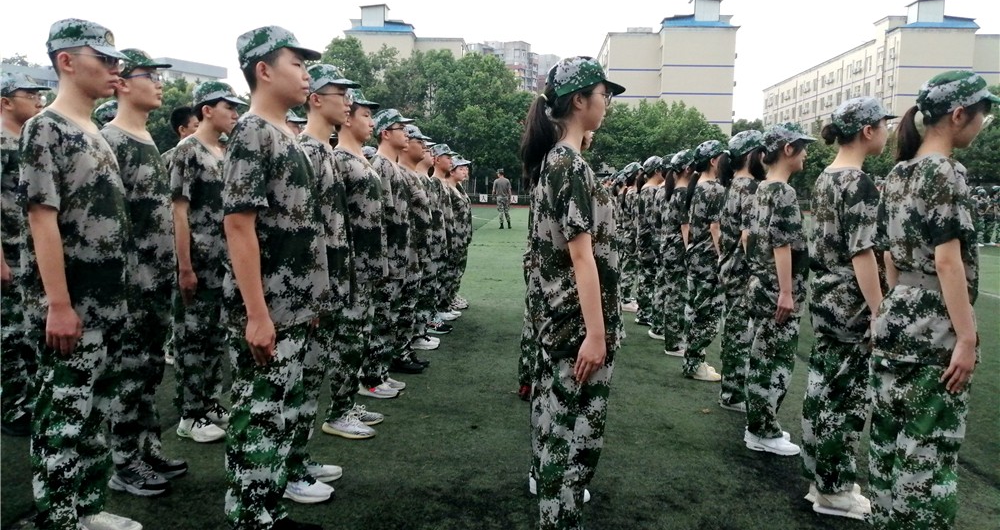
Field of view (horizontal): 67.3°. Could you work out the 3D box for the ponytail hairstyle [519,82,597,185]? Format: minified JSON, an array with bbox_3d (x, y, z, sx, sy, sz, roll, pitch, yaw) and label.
[{"bbox_3d":[0.190,-0.431,2.441,0.265,0.360,0.180,2,5,5],"label":"ponytail hairstyle"}]

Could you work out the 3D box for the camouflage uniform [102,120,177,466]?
[{"bbox_3d":[-1.515,0.133,3.090,0.300,1.390,0.470,1,6,3],"label":"camouflage uniform"}]

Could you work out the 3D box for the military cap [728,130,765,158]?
[{"bbox_3d":[1.434,-0.693,4.305,0.265,0.130,0.175,1,6,3],"label":"military cap"}]

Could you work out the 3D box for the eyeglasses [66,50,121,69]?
[{"bbox_3d":[-1.298,-0.656,2.406,0.145,0.045,0.140,1,6,3],"label":"eyeglasses"}]

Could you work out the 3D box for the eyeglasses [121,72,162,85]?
[{"bbox_3d":[-1.438,-0.744,2.998,0.145,0.042,0.140,1,6,3],"label":"eyeglasses"}]

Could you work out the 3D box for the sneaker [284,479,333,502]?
[{"bbox_3d":[-0.820,0.903,3.085,0.285,0.110,0.105,3,6,15],"label":"sneaker"}]

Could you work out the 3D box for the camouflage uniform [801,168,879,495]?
[{"bbox_3d":[1.393,0.273,3.048,0.290,1.330,0.430,2,6,2],"label":"camouflage uniform"}]

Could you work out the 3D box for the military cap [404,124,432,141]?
[{"bbox_3d":[-0.597,-0.918,5.245,0.265,0.135,0.175,-3,5,5],"label":"military cap"}]

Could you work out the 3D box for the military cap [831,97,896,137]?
[{"bbox_3d":[1.440,-0.578,2.954,0.246,0.147,0.185,2,6,2],"label":"military cap"}]

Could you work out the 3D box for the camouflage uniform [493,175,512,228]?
[{"bbox_3d":[0.078,-1.954,23.300,0.540,1.600,0.320,0,5,-7],"label":"camouflage uniform"}]

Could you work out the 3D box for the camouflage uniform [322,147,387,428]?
[{"bbox_3d":[-0.760,0.109,3.921,0.320,1.462,0.470,2,5,6],"label":"camouflage uniform"}]

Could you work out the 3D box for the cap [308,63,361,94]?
[{"bbox_3d":[-0.674,-0.729,2.950,0.275,0.130,0.180,1,6,3],"label":"cap"}]

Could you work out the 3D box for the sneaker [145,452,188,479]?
[{"bbox_3d":[-1.513,0.864,3.267,0.285,0.115,0.105,0,6,-11],"label":"sneaker"}]

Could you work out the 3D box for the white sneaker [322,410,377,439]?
[{"bbox_3d":[-0.779,0.824,3.889,0.300,0.115,0.108,3,6,18],"label":"white sneaker"}]

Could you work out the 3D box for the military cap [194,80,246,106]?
[{"bbox_3d":[-1.366,-0.841,3.679,0.265,0.130,0.185,2,6,4],"label":"military cap"}]

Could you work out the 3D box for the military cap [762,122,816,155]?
[{"bbox_3d":[1.421,-0.616,3.687,0.265,0.135,0.175,-6,4,13],"label":"military cap"}]

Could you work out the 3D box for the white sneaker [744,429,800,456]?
[{"bbox_3d":[1.345,0.862,3.690,0.270,0.100,0.100,2,6,13],"label":"white sneaker"}]

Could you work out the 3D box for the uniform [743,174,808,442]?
[{"bbox_3d":[1.341,0.220,3.687,0.275,1.265,0.430,1,6,3],"label":"uniform"}]

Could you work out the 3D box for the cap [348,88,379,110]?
[{"bbox_3d":[-0.737,-0.827,3.799,0.265,0.130,0.185,2,6,9],"label":"cap"}]

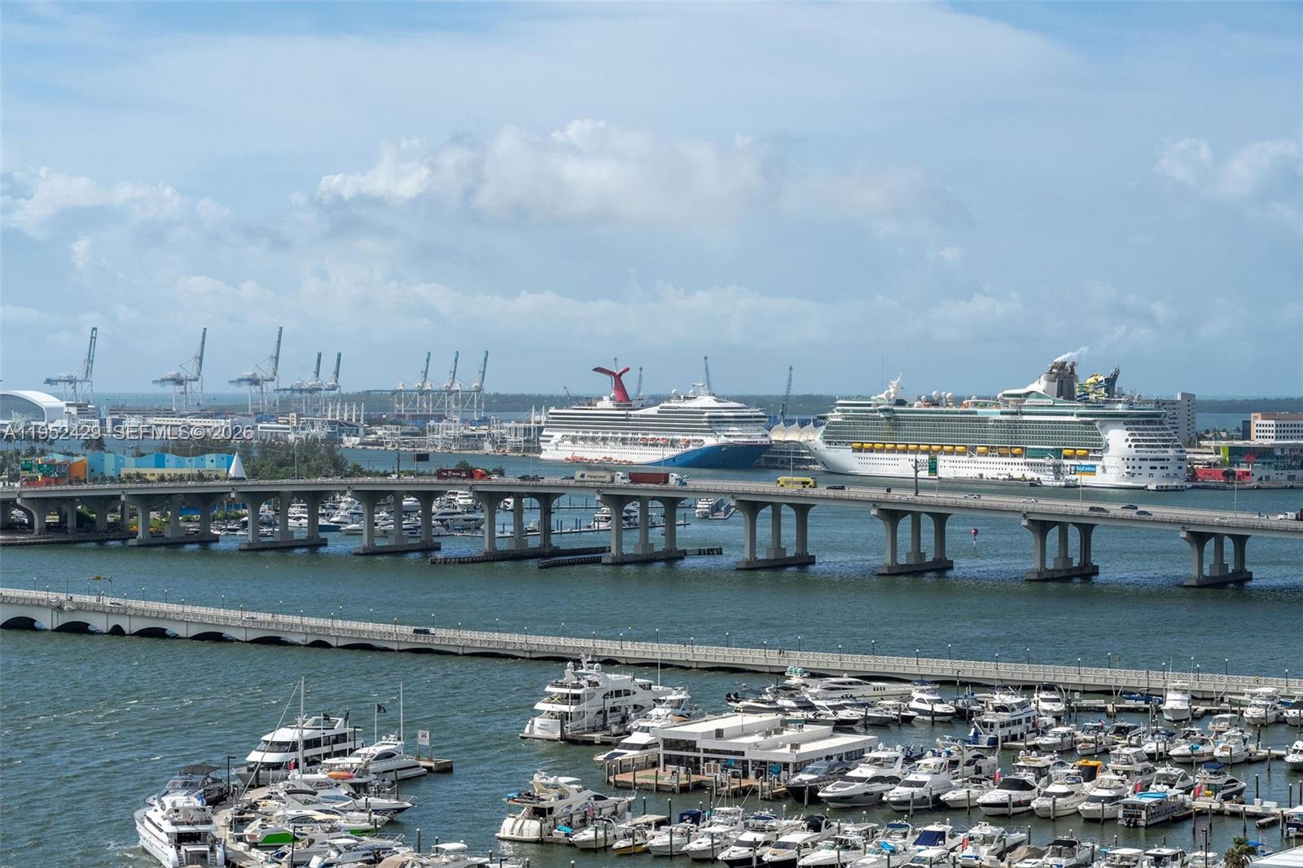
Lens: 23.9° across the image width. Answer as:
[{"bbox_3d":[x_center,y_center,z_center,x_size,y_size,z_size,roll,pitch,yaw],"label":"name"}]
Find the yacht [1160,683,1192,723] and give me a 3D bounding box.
[{"bbox_3d":[83.738,42.468,491.046,4.600,5.700,13.500,0,1,14],"label":"yacht"}]

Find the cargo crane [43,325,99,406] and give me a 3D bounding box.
[{"bbox_3d":[-754.512,-76.000,3999.321,25.000,119.000,71.000,1,1,39],"label":"cargo crane"}]

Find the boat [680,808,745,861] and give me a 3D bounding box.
[{"bbox_3d":[6.537,44.724,345.930,3.800,5.600,11.300,1,1,34],"label":"boat"}]

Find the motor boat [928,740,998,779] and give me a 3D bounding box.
[{"bbox_3d":[43.970,45.240,425.530,4.790,6.420,16.810,1,1,29],"label":"motor boat"}]

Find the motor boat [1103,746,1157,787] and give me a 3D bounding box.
[{"bbox_3d":[65.460,45.730,415.150,4.180,5.700,13.040,1,1,29],"label":"motor boat"}]

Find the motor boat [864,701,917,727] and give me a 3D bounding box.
[{"bbox_3d":[38.680,45.220,502.140,10.390,3.460,3.160,1,1,32],"label":"motor boat"}]

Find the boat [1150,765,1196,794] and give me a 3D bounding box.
[{"bbox_3d":[67.797,44.487,393.338,3.500,3.900,9.500,1,1,32],"label":"boat"}]

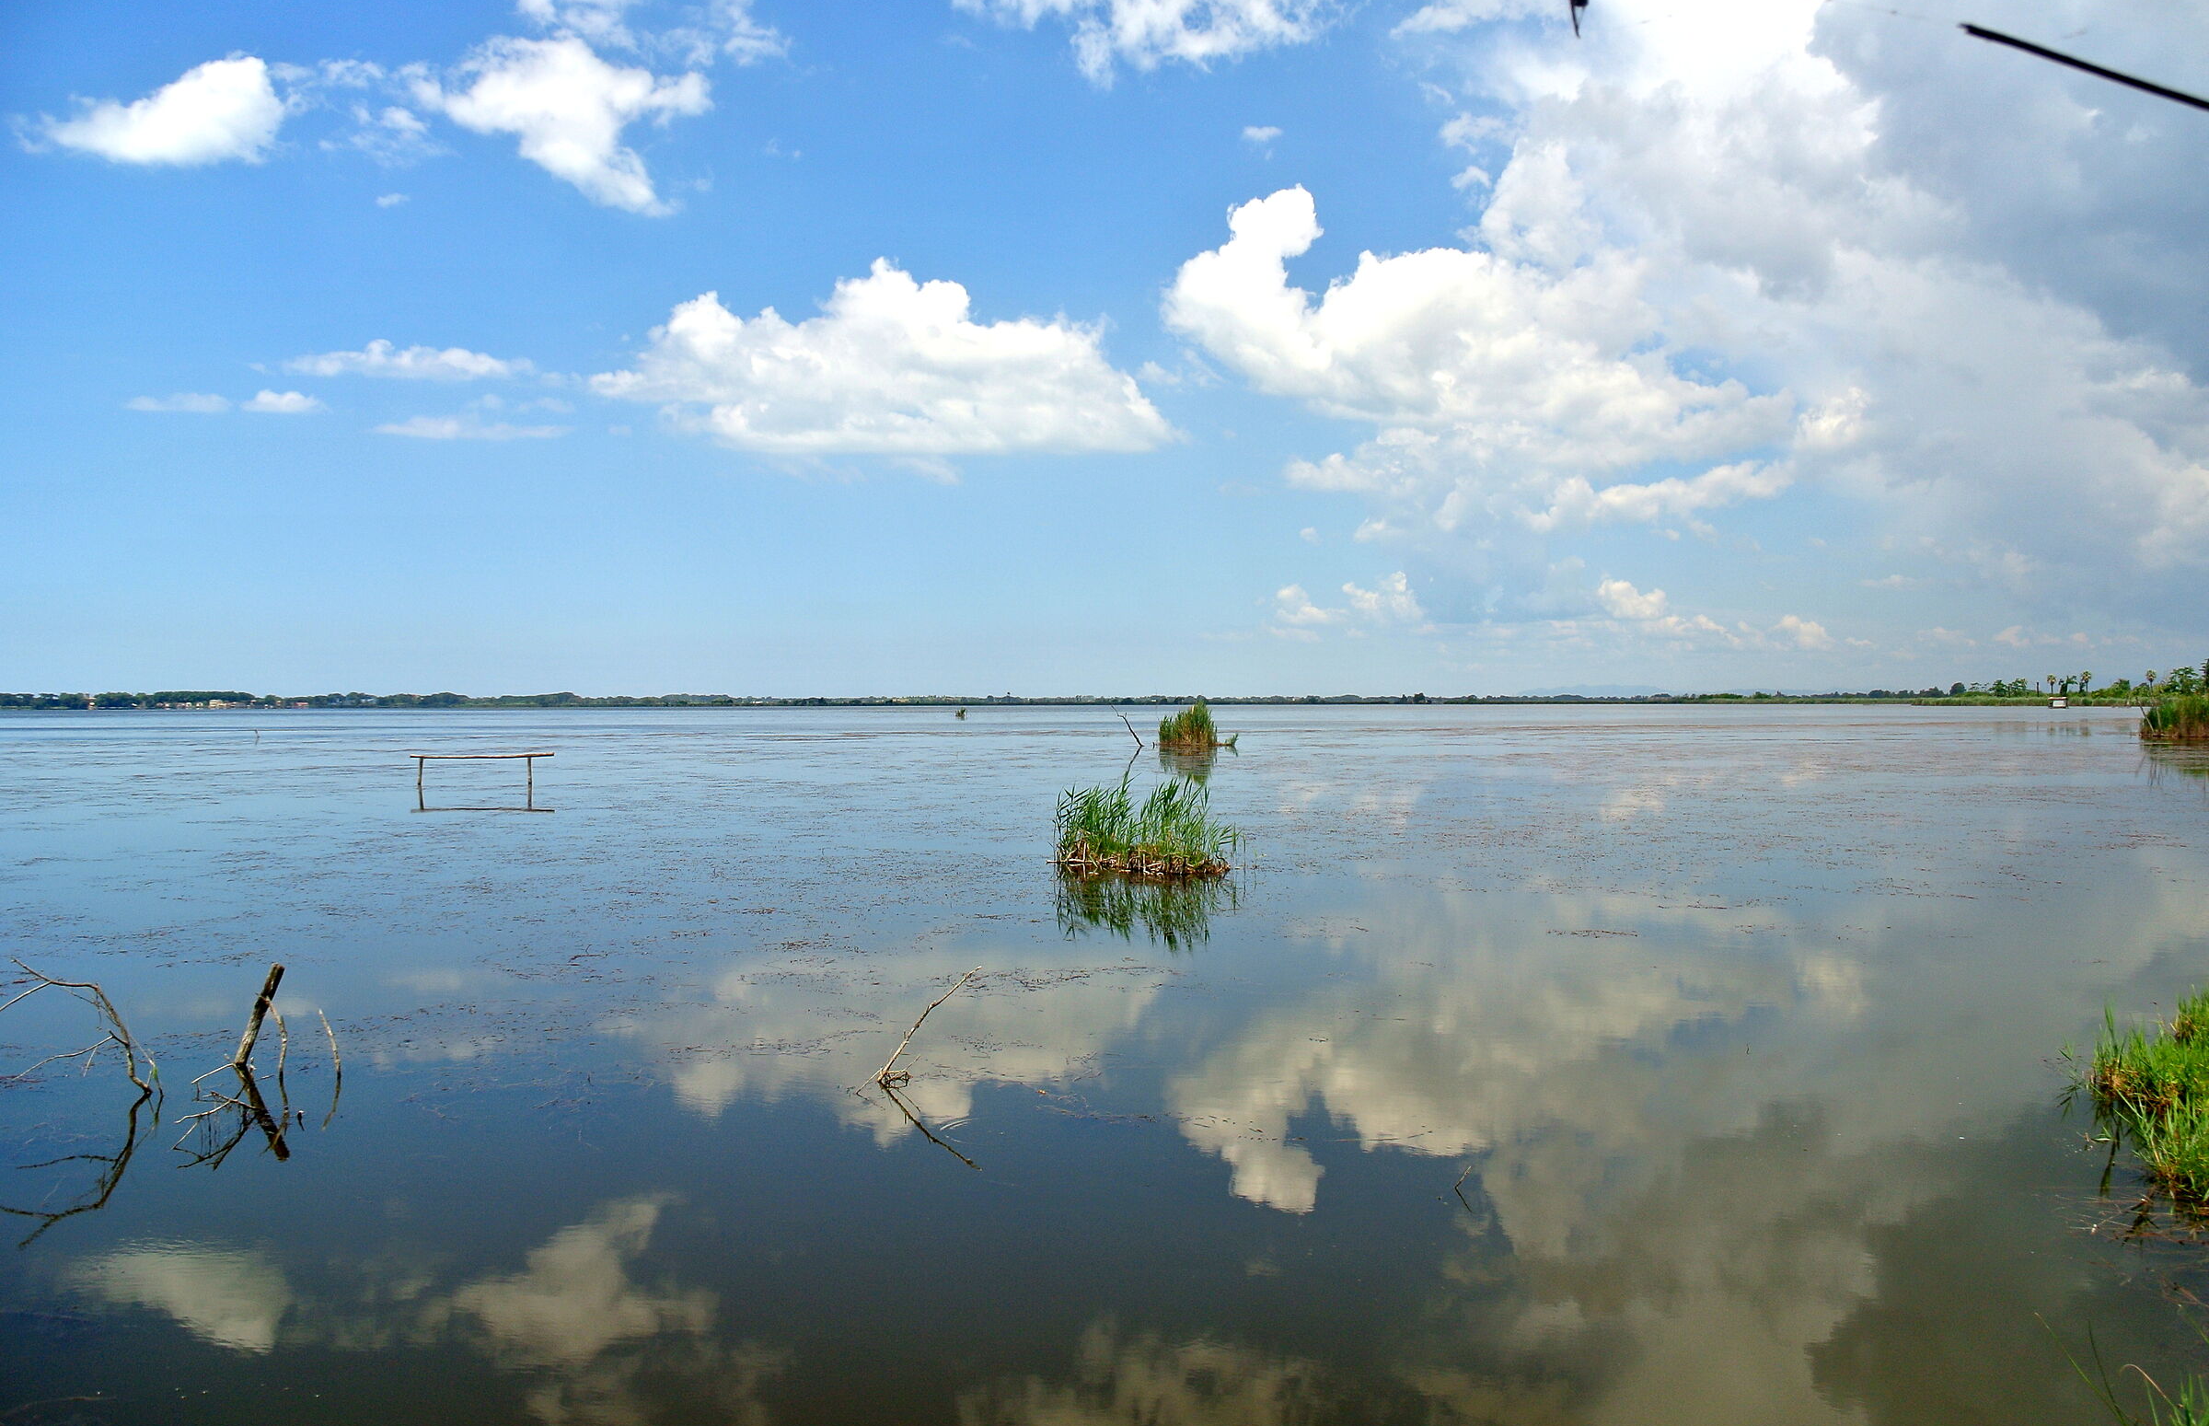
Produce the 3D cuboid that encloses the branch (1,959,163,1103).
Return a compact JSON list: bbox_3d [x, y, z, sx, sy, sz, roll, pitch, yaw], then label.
[{"bbox_3d":[-5.618,1.708,8.876,0.754,0.799,0.650,0,0,0],"label":"branch"}]

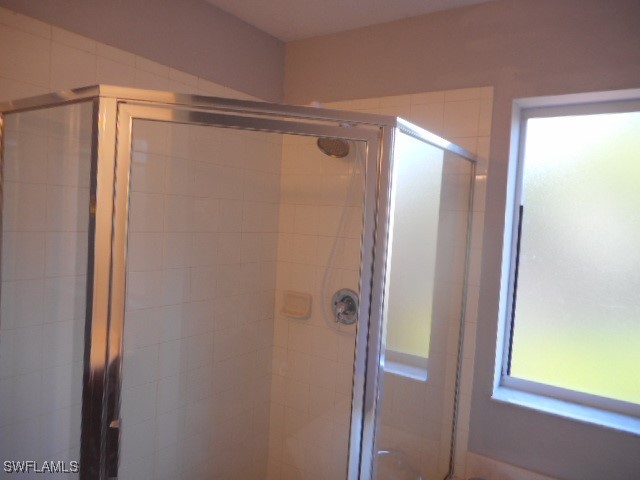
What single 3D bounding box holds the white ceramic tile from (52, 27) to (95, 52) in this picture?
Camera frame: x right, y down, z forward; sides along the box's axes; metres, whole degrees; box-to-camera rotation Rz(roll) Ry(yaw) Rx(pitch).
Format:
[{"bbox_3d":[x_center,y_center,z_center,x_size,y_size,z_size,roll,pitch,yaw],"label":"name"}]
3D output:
[{"bbox_3d":[-0.824,-0.668,1.550,0.010,0.049,0.152,5,4,34],"label":"white ceramic tile"}]

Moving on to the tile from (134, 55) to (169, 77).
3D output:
[{"bbox_3d":[-0.652,-0.671,1.800,0.010,0.049,0.152,5,4,34],"label":"tile"}]

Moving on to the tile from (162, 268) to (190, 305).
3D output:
[{"bbox_3d":[-0.615,0.197,1.970,0.010,0.152,0.152,5,4,34],"label":"tile"}]

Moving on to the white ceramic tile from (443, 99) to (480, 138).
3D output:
[{"bbox_3d":[0.591,-0.506,1.935,0.152,0.152,0.010,5,4,34],"label":"white ceramic tile"}]

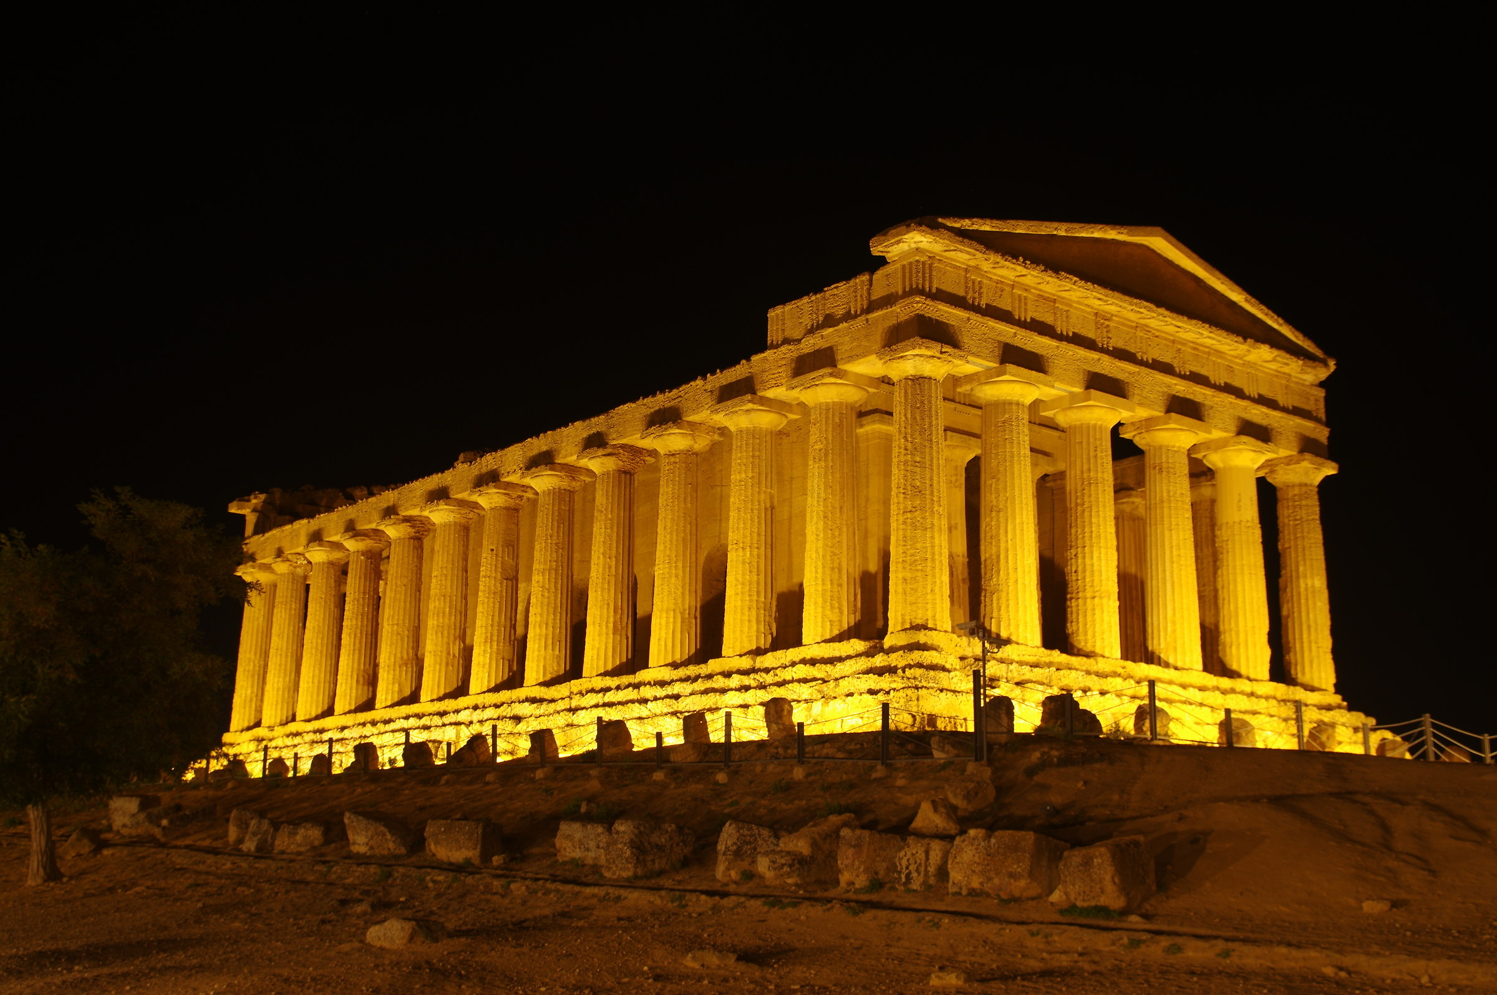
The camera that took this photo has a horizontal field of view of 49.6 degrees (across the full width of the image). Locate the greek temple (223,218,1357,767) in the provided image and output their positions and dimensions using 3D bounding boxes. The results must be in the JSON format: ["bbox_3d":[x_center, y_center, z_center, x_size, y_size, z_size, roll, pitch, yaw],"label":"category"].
[{"bbox_3d":[-1.986,2.912,56.441,19.305,13.700,41.758,12,-17,-38],"label":"greek temple"}]

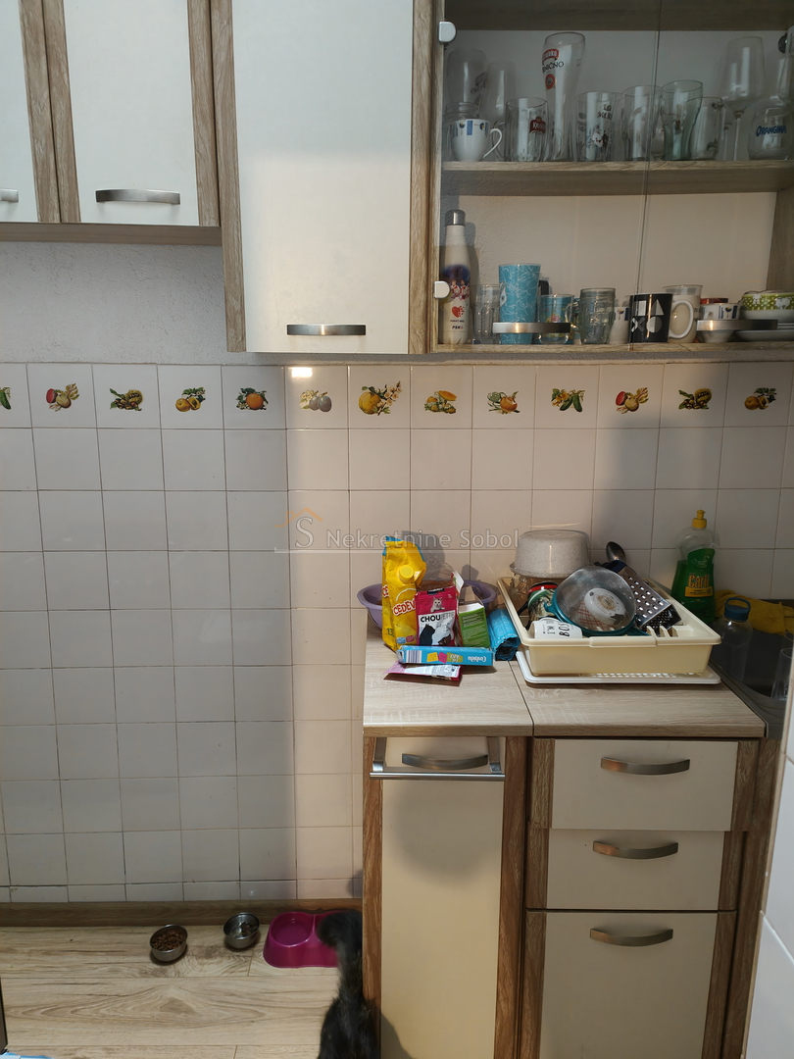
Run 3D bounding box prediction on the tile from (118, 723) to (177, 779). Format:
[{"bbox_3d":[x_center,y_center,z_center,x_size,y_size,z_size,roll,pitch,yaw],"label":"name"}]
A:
[{"bbox_3d":[-0.645,0.573,1.987,0.149,0.149,0.008,0,10,-1],"label":"tile"}]

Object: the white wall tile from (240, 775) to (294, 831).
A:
[{"bbox_3d":[-0.345,0.722,2.028,0.150,0.150,0.010,0,9,-2],"label":"white wall tile"}]

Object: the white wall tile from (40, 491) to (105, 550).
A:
[{"bbox_3d":[-0.800,-0.020,1.889,0.150,0.150,0.010,0,9,-2],"label":"white wall tile"}]

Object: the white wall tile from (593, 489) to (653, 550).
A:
[{"bbox_3d":[0.564,-0.024,1.905,0.150,0.150,0.009,0,11,-1],"label":"white wall tile"}]

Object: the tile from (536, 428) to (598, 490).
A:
[{"bbox_3d":[0.411,-0.172,1.875,0.150,0.150,0.009,0,11,-1],"label":"tile"}]

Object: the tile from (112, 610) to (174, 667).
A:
[{"bbox_3d":[-0.656,0.280,1.975,0.150,0.150,0.008,0,11,-1],"label":"tile"}]

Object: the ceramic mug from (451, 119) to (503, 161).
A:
[{"bbox_3d":[0.166,-0.790,1.580,0.100,0.078,0.076,0,11,-1],"label":"ceramic mug"}]

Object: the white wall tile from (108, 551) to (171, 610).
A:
[{"bbox_3d":[-0.648,0.128,1.919,0.150,0.150,0.010,0,9,-2],"label":"white wall tile"}]

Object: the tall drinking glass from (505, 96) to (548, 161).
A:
[{"bbox_3d":[0.262,-0.798,1.551,0.083,0.126,0.083,0,10,-1],"label":"tall drinking glass"}]

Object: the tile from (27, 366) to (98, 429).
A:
[{"bbox_3d":[-0.798,-0.315,1.825,0.150,0.150,0.009,0,11,-1],"label":"tile"}]

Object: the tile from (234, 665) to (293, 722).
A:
[{"bbox_3d":[-0.340,0.420,1.965,0.149,0.149,0.008,0,10,-1],"label":"tile"}]

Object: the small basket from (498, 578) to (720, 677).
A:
[{"bbox_3d":[0.426,0.200,1.655,0.372,0.080,0.435,0,11,1],"label":"small basket"}]

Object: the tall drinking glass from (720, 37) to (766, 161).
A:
[{"bbox_3d":[0.706,-0.855,1.563,0.085,0.238,0.085,0,10,-1],"label":"tall drinking glass"}]

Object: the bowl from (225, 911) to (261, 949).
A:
[{"bbox_3d":[-0.410,1.072,2.029,0.098,0.043,0.098,0,10,-1],"label":"bowl"}]

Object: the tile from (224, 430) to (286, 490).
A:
[{"bbox_3d":[-0.341,-0.168,1.861,0.150,0.150,0.009,0,11,-1],"label":"tile"}]

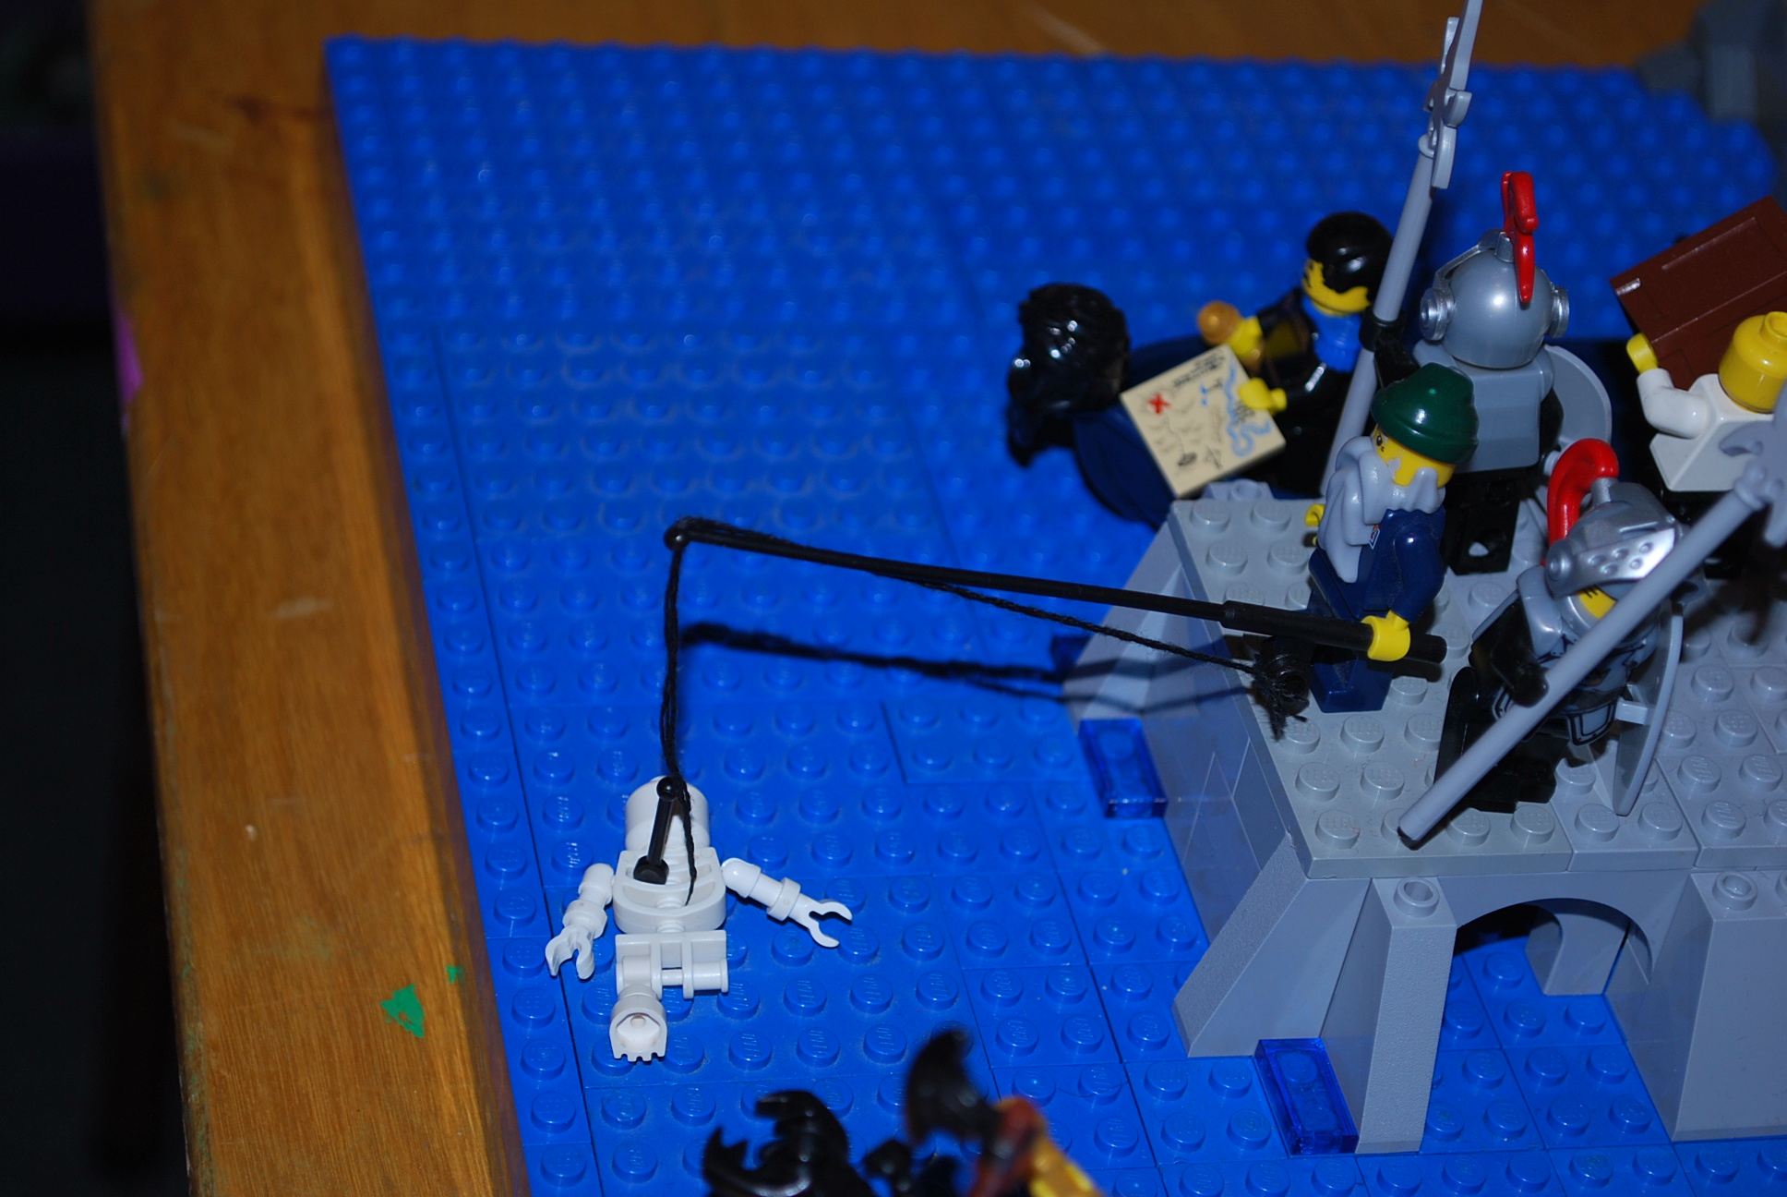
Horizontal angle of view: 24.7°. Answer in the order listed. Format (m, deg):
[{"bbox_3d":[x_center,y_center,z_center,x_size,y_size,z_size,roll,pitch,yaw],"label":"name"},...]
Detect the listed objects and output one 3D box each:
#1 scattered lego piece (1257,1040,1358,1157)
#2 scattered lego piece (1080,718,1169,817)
[{"bbox_3d":[0.048,0.058,0.478,0.008,0.003,0.016,-1,41,-15],"label":"scattered lego piece"},{"bbox_3d":[0.029,0.022,0.518,0.008,0.003,0.016,-1,41,-15],"label":"scattered lego piece"}]

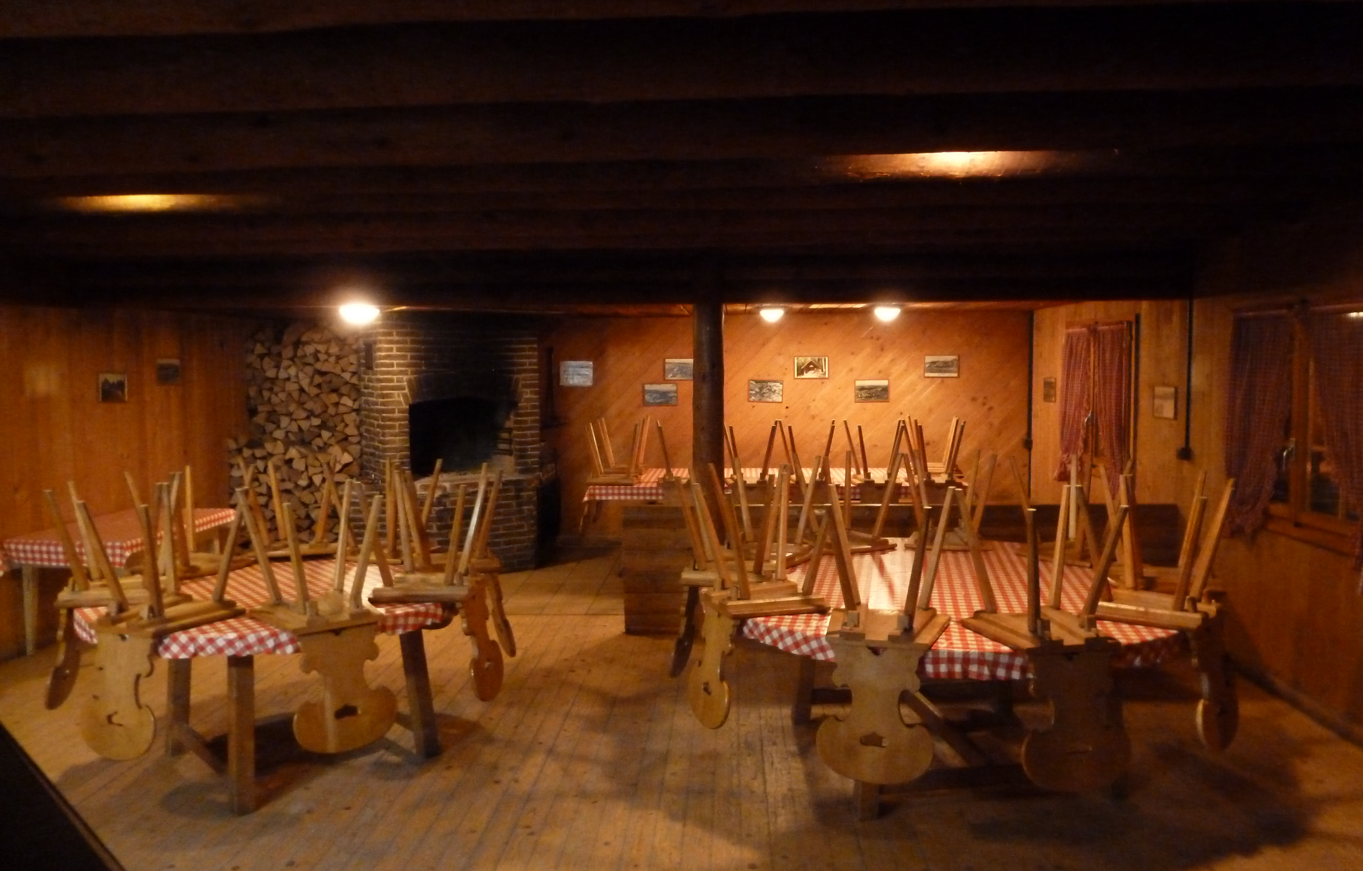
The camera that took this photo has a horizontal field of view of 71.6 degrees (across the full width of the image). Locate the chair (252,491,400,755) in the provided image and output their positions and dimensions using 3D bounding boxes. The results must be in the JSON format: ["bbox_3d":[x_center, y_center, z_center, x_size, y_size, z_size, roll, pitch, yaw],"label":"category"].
[{"bbox_3d":[-1.337,0.670,3.513,0.430,0.926,0.472,-4,6,-39],"label":"chair"}]

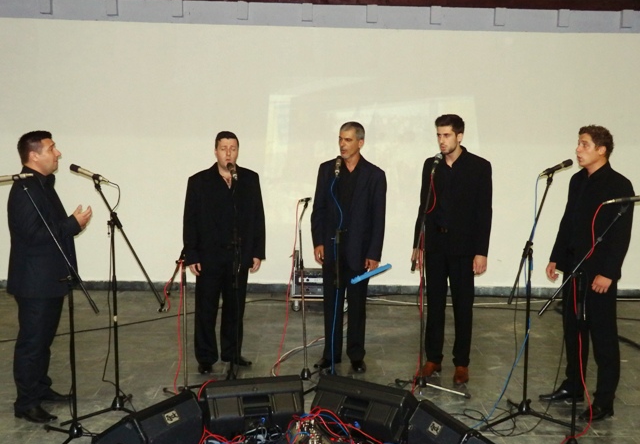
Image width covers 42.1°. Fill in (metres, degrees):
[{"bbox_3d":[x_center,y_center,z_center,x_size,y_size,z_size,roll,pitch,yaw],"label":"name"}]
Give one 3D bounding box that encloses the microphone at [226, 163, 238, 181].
[{"bbox_3d":[-0.595,-0.344,5.660,0.050,0.050,0.190,-1,27,-13],"label":"microphone"}]

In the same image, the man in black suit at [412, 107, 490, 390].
[{"bbox_3d":[0.950,0.185,5.909,0.550,1.860,0.370,4,8,25],"label":"man in black suit"}]

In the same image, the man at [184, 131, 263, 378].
[{"bbox_3d":[-0.700,0.215,6.027,0.580,1.730,0.360,0,7,-9],"label":"man"}]

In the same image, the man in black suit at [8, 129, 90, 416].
[{"bbox_3d":[-1.678,0.312,5.108,0.520,1.740,0.500,1,7,-2],"label":"man in black suit"}]

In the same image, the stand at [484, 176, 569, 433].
[{"bbox_3d":[1.275,0.456,5.110,0.600,1.530,0.530,0,7,-7],"label":"stand"}]

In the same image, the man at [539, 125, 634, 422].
[{"bbox_3d":[1.696,0.296,5.264,0.420,1.820,0.550,-3,8,-30],"label":"man"}]

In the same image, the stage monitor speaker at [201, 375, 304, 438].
[{"bbox_3d":[-0.423,1.057,4.969,0.600,0.330,0.420,-1,7,-16],"label":"stage monitor speaker"}]

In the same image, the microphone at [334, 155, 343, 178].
[{"bbox_3d":[0.126,-0.372,5.680,0.050,0.050,0.190,1,37,-1],"label":"microphone"}]

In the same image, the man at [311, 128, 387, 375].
[{"bbox_3d":[0.215,0.188,6.050,0.570,1.800,0.360,3,7,16],"label":"man"}]

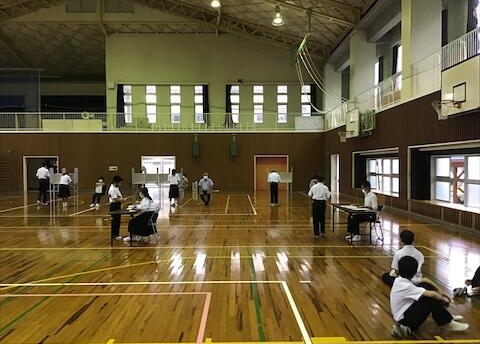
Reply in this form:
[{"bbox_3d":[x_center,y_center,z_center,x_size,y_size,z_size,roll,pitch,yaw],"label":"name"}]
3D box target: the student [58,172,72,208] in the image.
[{"bbox_3d":[-6.932,0.678,17.064,0.500,1.330,0.400,0,1,9],"label":"student"}]

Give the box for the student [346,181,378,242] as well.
[{"bbox_3d":[2.698,0.848,9.455,0.720,1.290,0.480,0,1,-5],"label":"student"}]

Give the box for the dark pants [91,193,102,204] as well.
[{"bbox_3d":[-5.648,1.057,16.957,0.380,0.480,0.480,0,1,23],"label":"dark pants"}]

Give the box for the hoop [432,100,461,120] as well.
[{"bbox_3d":[4.767,-1.416,9.900,0.640,0.460,0.470,0,1,-1],"label":"hoop"}]

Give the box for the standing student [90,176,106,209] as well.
[{"bbox_3d":[-5.581,0.755,16.945,0.470,1.180,0.550,0,1,23],"label":"standing student"}]

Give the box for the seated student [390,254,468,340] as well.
[{"bbox_3d":[1.960,1.217,4.463,0.800,0.740,0.480,0,1,-15],"label":"seated student"}]

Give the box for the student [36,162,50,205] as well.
[{"bbox_3d":[-8.410,0.514,18.400,0.560,1.760,0.400,0,1,18],"label":"student"}]

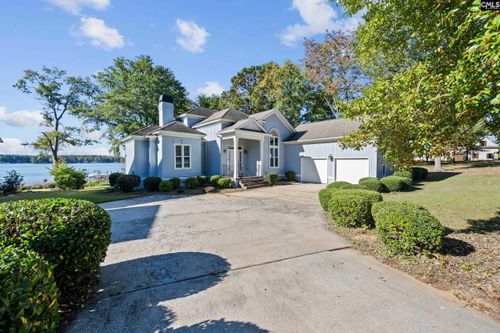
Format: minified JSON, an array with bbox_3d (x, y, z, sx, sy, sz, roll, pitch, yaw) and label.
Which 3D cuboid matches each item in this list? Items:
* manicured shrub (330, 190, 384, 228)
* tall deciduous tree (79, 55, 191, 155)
[{"bbox_3d":[2.702,1.060,5.029,1.213,0.887,1.334,1,2,29],"label":"manicured shrub"},{"bbox_3d":[-15.448,-6.257,26.000,13.200,17.200,13.000,-1,1,-31],"label":"tall deciduous tree"}]

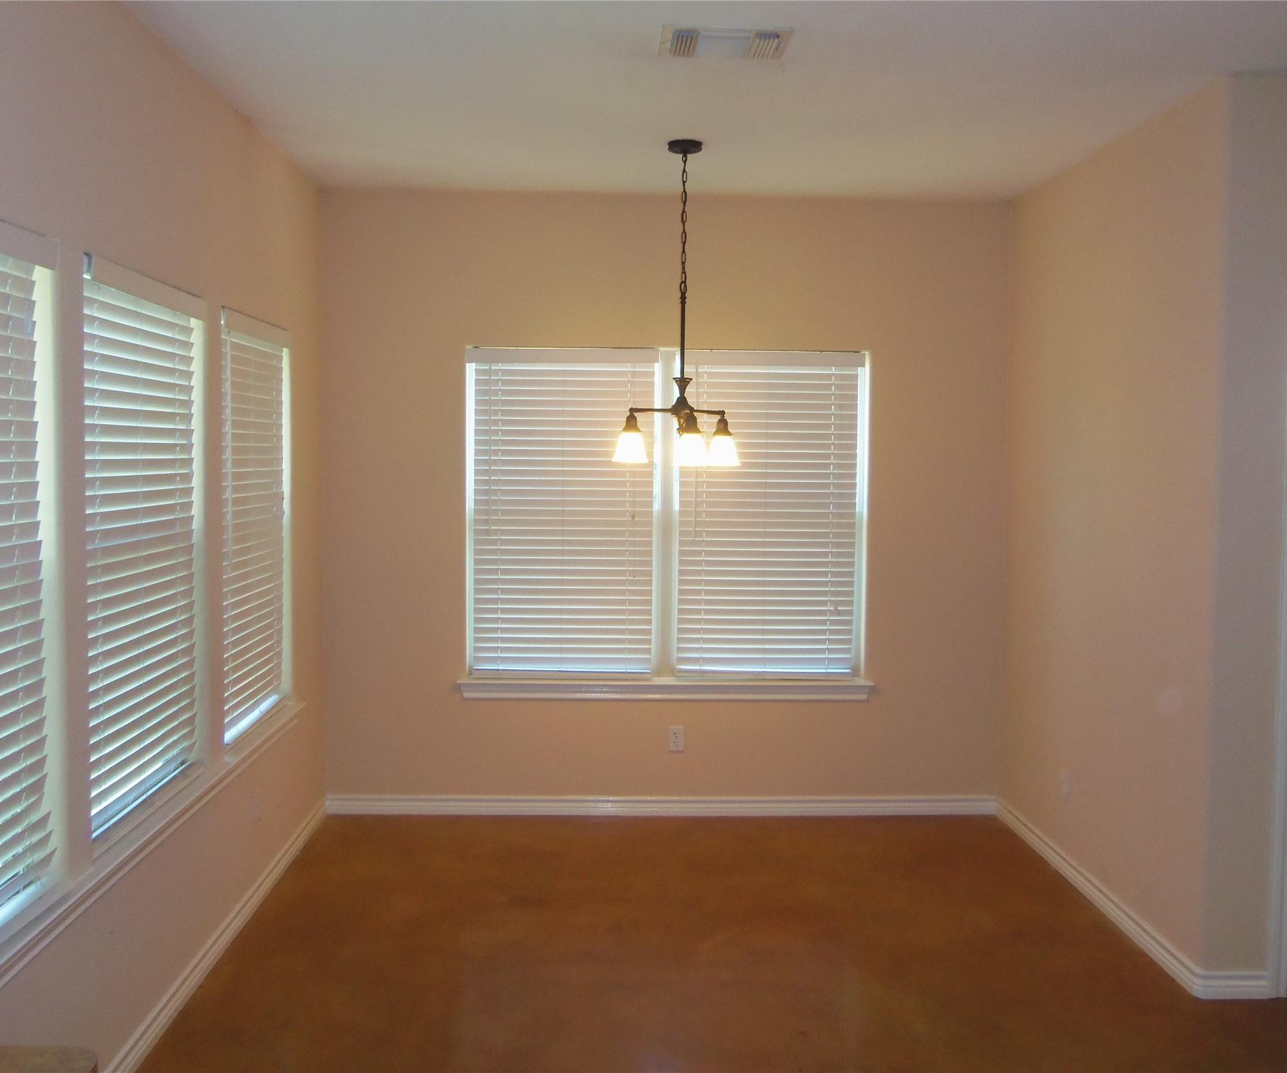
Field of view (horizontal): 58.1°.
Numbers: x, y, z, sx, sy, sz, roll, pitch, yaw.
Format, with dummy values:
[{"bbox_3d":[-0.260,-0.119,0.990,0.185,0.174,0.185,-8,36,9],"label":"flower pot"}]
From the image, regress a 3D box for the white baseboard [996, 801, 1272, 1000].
[{"bbox_3d":[1.752,1.294,4.394,0.225,0.090,1.793,0,4,-2],"label":"white baseboard"}]

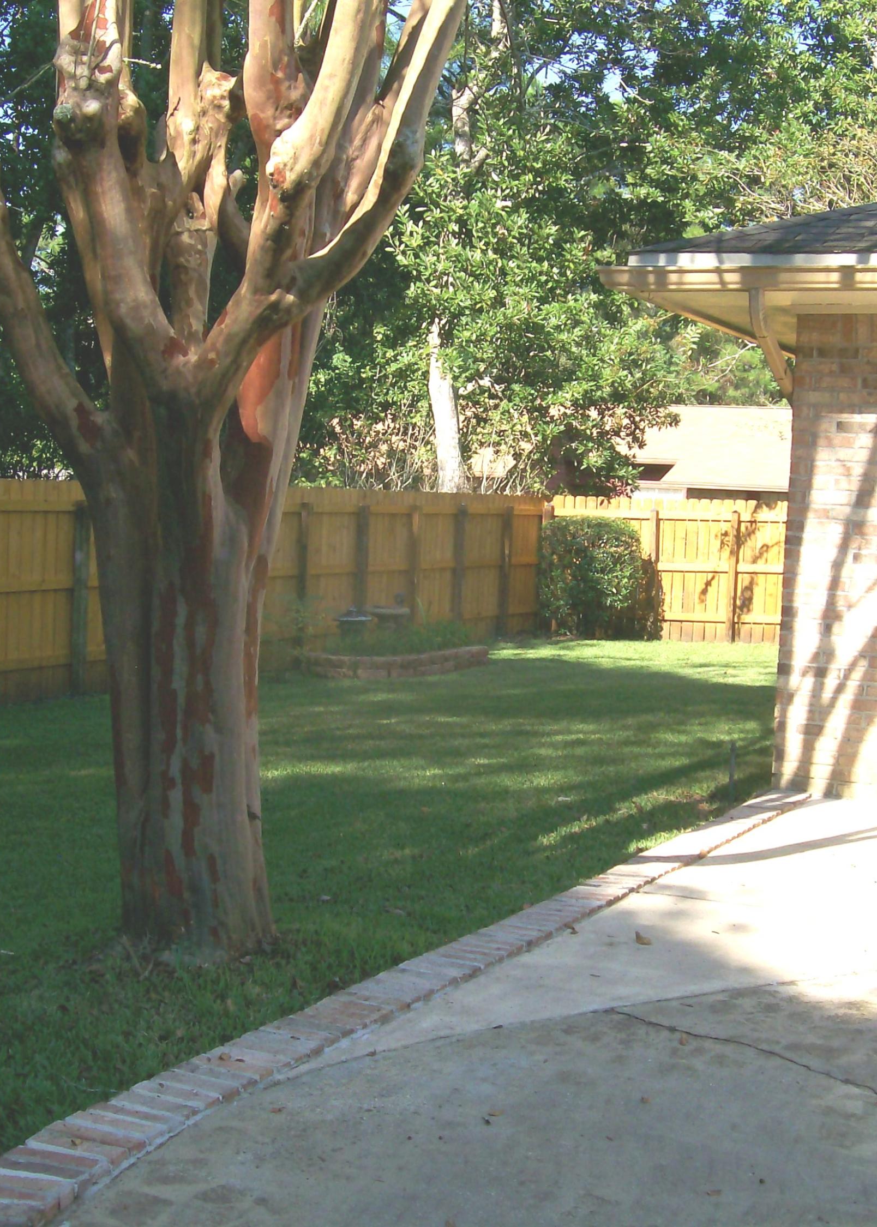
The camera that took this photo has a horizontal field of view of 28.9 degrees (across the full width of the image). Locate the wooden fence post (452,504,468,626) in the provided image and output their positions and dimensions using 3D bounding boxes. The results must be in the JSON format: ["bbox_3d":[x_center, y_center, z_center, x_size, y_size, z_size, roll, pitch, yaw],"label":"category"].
[{"bbox_3d":[0.284,-0.454,20.625,0.095,1.677,0.095,4,4,29],"label":"wooden fence post"}]

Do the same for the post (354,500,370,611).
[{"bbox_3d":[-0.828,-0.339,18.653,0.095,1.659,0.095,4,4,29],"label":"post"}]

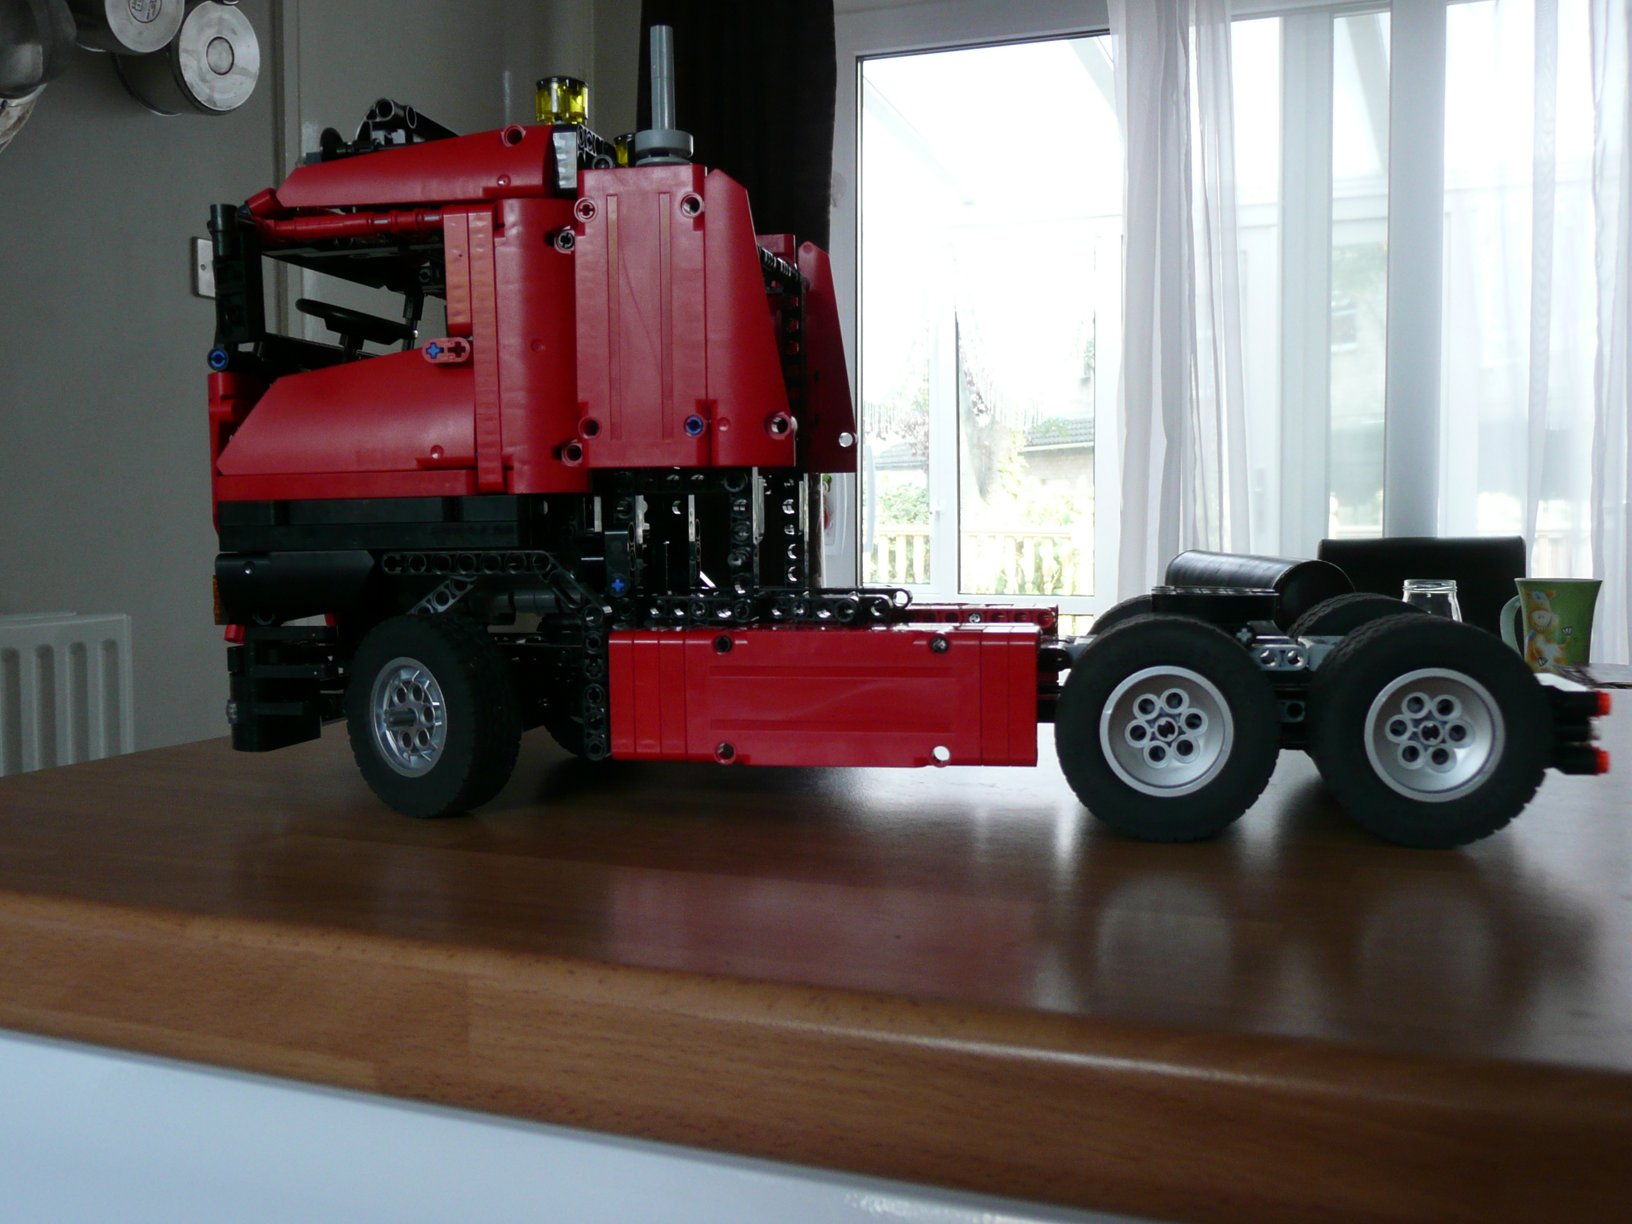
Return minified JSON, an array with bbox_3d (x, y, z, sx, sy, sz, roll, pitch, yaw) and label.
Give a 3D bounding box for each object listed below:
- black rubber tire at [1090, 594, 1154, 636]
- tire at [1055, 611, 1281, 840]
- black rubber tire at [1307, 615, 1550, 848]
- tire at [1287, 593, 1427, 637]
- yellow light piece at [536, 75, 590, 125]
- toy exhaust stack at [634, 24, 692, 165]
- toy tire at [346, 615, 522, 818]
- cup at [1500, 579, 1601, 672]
[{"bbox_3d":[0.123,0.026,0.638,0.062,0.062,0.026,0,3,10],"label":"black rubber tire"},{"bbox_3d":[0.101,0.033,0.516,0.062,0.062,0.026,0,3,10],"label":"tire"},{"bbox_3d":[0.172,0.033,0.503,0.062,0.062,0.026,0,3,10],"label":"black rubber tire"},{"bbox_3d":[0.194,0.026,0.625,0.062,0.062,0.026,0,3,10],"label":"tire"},{"bbox_3d":[-0.079,-0.159,0.555,0.016,0.013,0.016,-1,3,0],"label":"yellow light piece"},{"bbox_3d":[-0.047,-0.159,0.556,0.018,0.045,0.018,0,3,10],"label":"toy exhaust stack"},{"bbox_3d":[-0.119,0.032,0.556,0.062,0.062,0.021,2,4,39],"label":"toy tire"},{"bbox_3d":[0.800,0.015,1.950,0.108,0.103,0.090,1,3,22],"label":"cup"}]

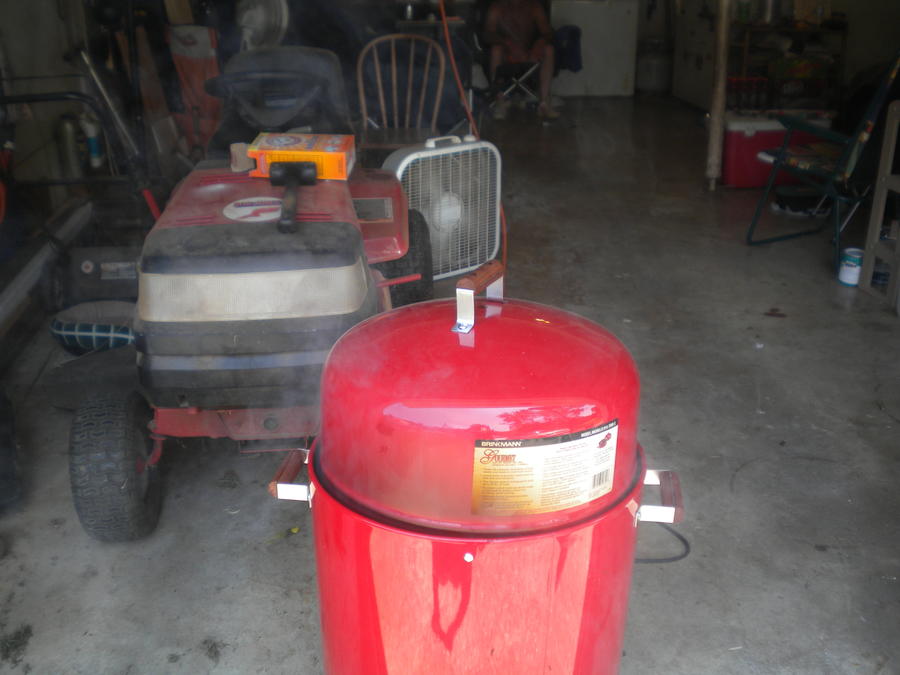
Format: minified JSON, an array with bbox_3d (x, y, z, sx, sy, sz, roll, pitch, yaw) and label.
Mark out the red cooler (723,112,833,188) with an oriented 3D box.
[{"bbox_3d":[1.871,-1.095,5.273,0.580,0.380,0.360,1,22,5],"label":"red cooler"}]

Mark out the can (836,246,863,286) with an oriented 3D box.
[{"bbox_3d":[1.610,-0.277,3.607,0.109,0.124,0.109,9,24,23],"label":"can"}]

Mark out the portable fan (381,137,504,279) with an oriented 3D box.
[{"bbox_3d":[-0.029,-0.526,3.671,0.522,0.570,0.115,-17,27,-35],"label":"portable fan"}]

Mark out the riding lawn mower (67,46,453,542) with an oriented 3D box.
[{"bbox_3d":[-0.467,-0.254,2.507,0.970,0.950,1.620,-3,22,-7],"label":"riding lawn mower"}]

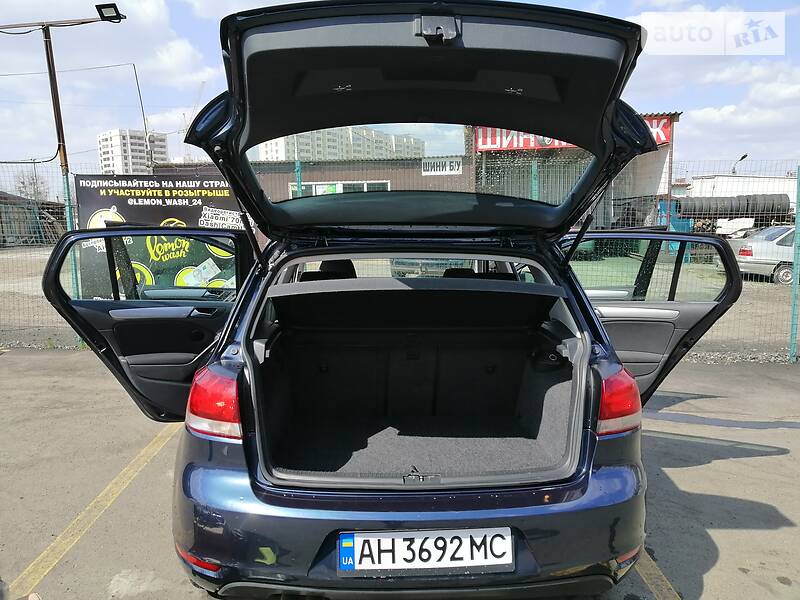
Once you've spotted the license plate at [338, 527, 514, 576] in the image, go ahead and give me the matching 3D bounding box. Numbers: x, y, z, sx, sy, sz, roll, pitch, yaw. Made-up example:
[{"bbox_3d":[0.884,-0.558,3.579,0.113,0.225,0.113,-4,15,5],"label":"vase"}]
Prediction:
[{"bbox_3d":[0.079,0.761,1.815,0.530,0.130,0.020,-1,4,-3],"label":"license plate"}]

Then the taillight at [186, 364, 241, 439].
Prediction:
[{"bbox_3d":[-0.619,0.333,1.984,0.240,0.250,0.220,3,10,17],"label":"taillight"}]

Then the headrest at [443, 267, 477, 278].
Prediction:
[{"bbox_3d":[0.354,-0.101,3.624,0.270,0.200,0.120,0,10,-3],"label":"headrest"}]

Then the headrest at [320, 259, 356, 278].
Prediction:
[{"bbox_3d":[-0.365,-0.152,3.582,0.270,0.200,0.120,0,10,-3],"label":"headrest"}]

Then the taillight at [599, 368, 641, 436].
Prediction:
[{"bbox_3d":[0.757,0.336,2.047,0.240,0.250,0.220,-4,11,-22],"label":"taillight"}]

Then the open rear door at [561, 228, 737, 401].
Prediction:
[{"bbox_3d":[1.325,0.137,3.416,1.030,1.070,0.180,4,11,21],"label":"open rear door"}]

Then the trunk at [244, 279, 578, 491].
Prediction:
[{"bbox_3d":[0.059,0.265,2.211,1.060,0.600,0.780,0,10,-3],"label":"trunk"}]

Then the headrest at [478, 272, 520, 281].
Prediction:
[{"bbox_3d":[0.385,-0.037,2.661,0.260,0.160,0.110,0,10,-3],"label":"headrest"}]

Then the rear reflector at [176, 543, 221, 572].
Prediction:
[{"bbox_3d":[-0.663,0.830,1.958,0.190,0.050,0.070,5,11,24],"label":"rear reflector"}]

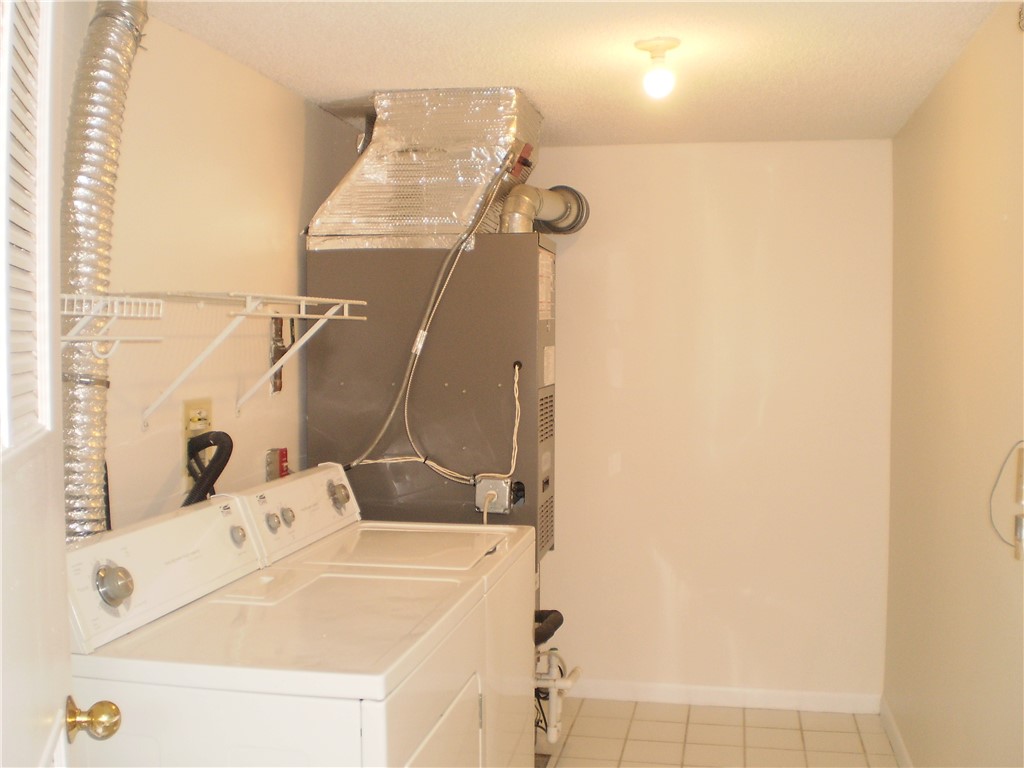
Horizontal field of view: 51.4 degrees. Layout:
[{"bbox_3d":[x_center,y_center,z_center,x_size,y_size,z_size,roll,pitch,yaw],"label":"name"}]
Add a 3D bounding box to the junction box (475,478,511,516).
[{"bbox_3d":[-0.053,0.336,3.200,0.102,0.102,0.050,0,3,12],"label":"junction box"}]

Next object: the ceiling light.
[{"bbox_3d":[0.373,-0.802,2.725,0.116,0.138,0.116,0,3,12],"label":"ceiling light"}]

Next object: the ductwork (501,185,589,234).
[{"bbox_3d":[0.117,-0.624,3.799,0.185,0.295,1.020,0,3,12],"label":"ductwork"}]

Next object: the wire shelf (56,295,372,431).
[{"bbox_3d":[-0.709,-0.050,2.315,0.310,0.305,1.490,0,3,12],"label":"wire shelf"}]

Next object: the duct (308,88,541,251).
[{"bbox_3d":[-0.270,-0.660,3.473,0.658,0.488,0.470,0,3,12],"label":"duct"}]

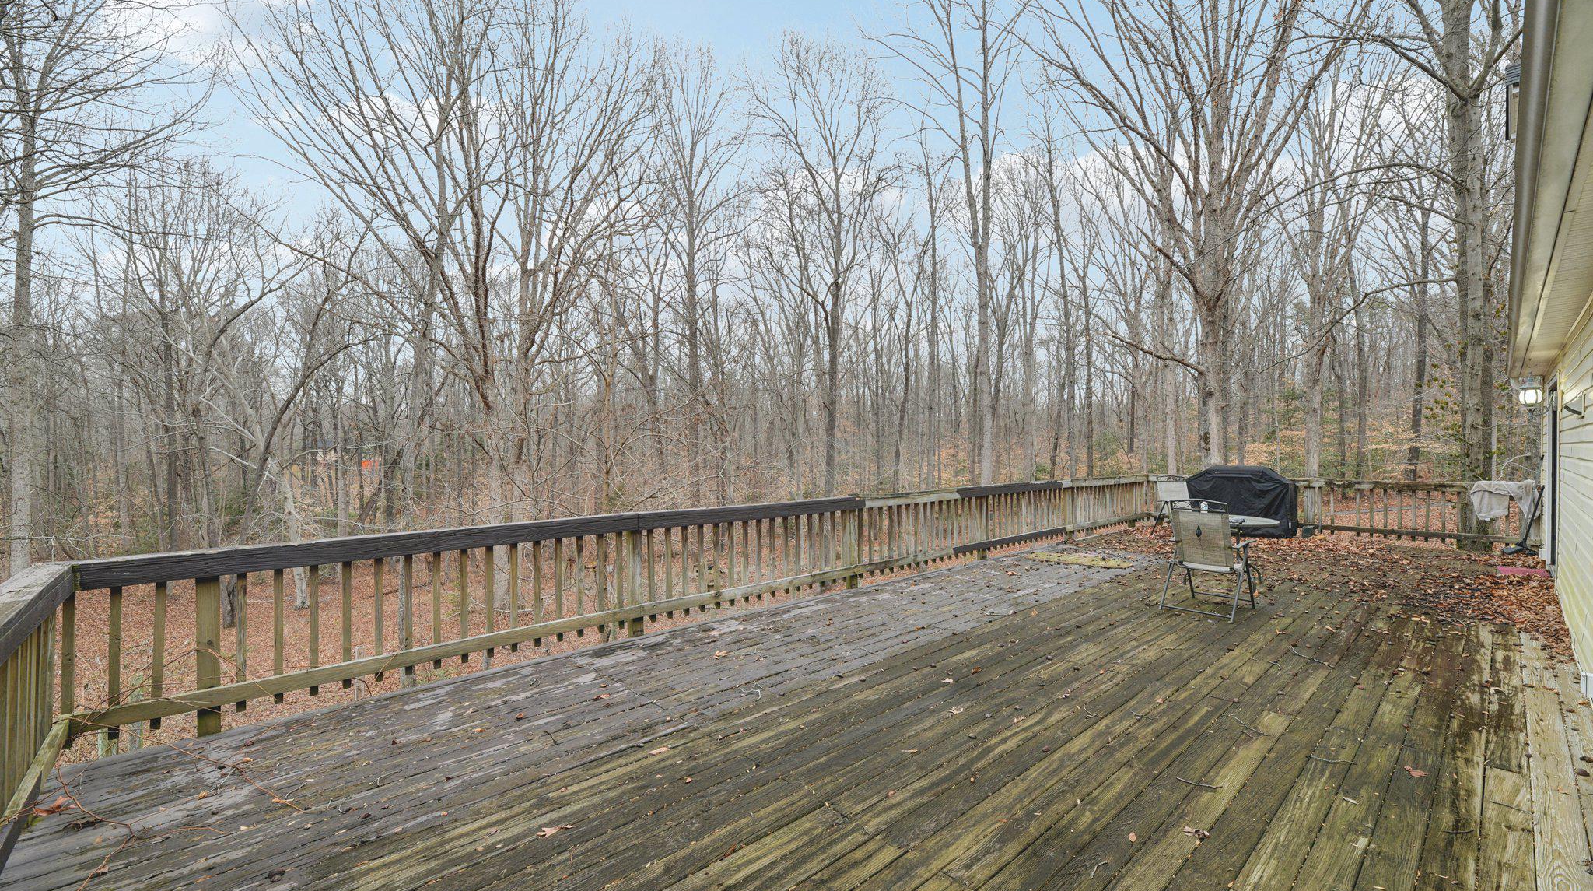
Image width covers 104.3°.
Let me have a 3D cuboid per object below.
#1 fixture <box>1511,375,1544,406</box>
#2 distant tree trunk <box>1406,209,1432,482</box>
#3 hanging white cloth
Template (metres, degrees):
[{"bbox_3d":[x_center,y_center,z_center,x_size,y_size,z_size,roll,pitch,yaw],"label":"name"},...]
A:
[{"bbox_3d":[6.627,-0.495,5.600,0.170,0.310,0.190,0,0,-41],"label":"fixture"},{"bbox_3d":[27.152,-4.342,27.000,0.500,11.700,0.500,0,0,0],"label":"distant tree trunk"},{"bbox_3d":[9.881,0.774,8.650,0.200,0.590,0.640,0,0,-41],"label":"hanging white cloth"}]

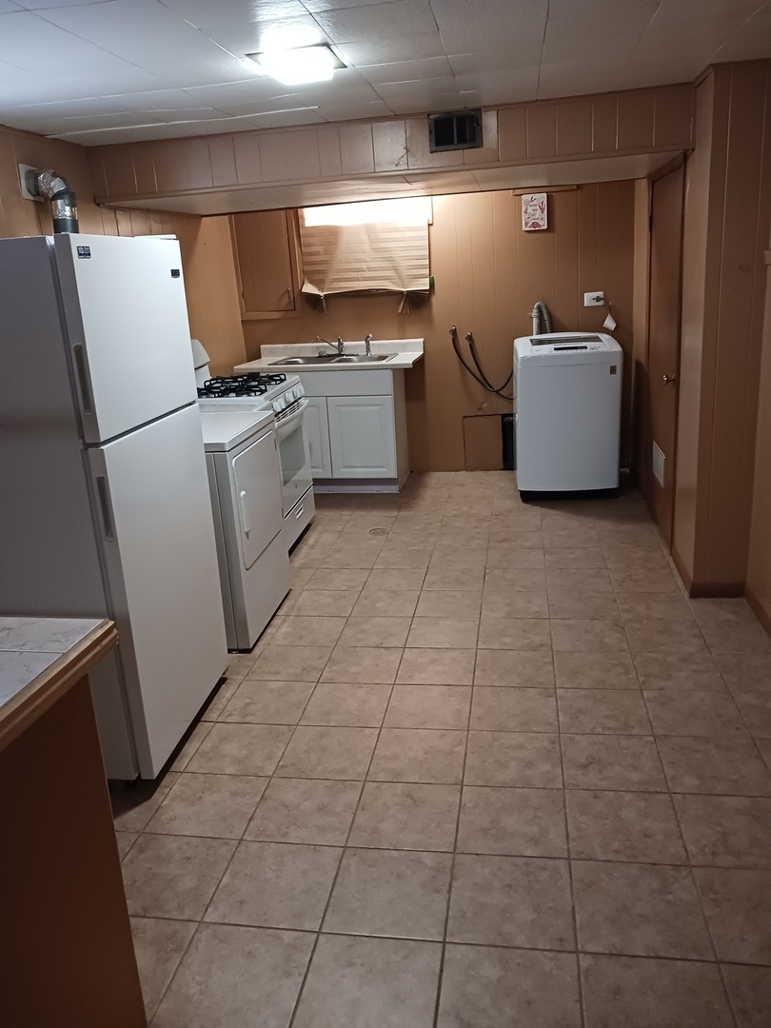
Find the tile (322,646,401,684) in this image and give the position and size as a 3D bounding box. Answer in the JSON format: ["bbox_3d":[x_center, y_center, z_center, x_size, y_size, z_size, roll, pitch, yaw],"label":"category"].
[{"bbox_3d":[-0.091,0.625,3.306,0.304,0.010,0.304,-1,17,10],"label":"tile"}]

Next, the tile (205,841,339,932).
[{"bbox_3d":[-0.283,0.984,2.126,0.301,0.015,0.301,-1,18,10],"label":"tile"}]

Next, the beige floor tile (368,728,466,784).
[{"bbox_3d":[0.115,0.804,2.674,0.304,0.010,0.304,-1,17,10],"label":"beige floor tile"}]

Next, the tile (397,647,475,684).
[{"bbox_3d":[0.211,0.615,3.224,0.302,0.010,0.302,-1,17,10],"label":"tile"}]

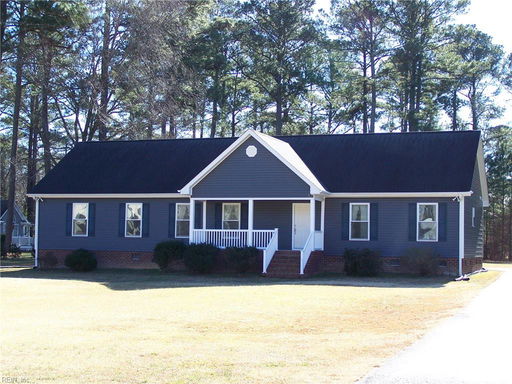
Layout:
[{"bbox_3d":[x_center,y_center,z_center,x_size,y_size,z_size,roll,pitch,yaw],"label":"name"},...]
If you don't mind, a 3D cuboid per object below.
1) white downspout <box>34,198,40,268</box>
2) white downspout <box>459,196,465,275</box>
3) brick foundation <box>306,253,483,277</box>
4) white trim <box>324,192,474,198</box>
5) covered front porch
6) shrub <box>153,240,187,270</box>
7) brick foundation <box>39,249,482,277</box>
[{"bbox_3d":[-10.750,2.011,46.397,0.120,3.330,0.120,0,-3,19],"label":"white downspout"},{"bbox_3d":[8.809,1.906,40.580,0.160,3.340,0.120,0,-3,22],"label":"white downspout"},{"bbox_3d":[6.866,3.378,44.616,6.700,0.800,8.149,0,-3,19],"label":"brick foundation"},{"bbox_3d":[6.034,0.130,40.369,6.230,0.220,0.150,0,-3,19],"label":"white trim"},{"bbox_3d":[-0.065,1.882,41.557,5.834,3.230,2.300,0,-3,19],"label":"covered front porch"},{"bbox_3d":[-3.872,2.950,43.064,1.560,1.350,1.400,0,-3,19],"label":"shrub"},{"bbox_3d":[0.301,3.415,46.870,20.583,0.820,8.149,0,-3,19],"label":"brick foundation"}]

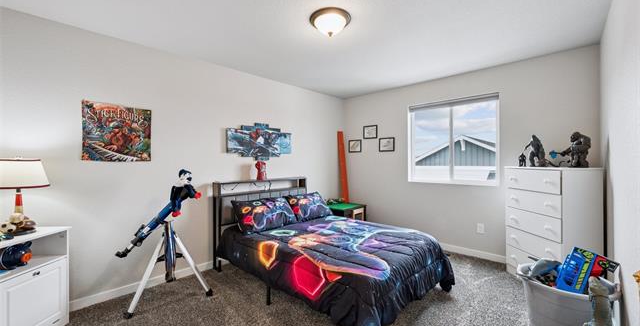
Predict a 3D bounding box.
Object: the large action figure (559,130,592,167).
[{"bbox_3d":[2.329,-0.109,2.289,0.170,0.325,0.150,0,1,20],"label":"large action figure"}]

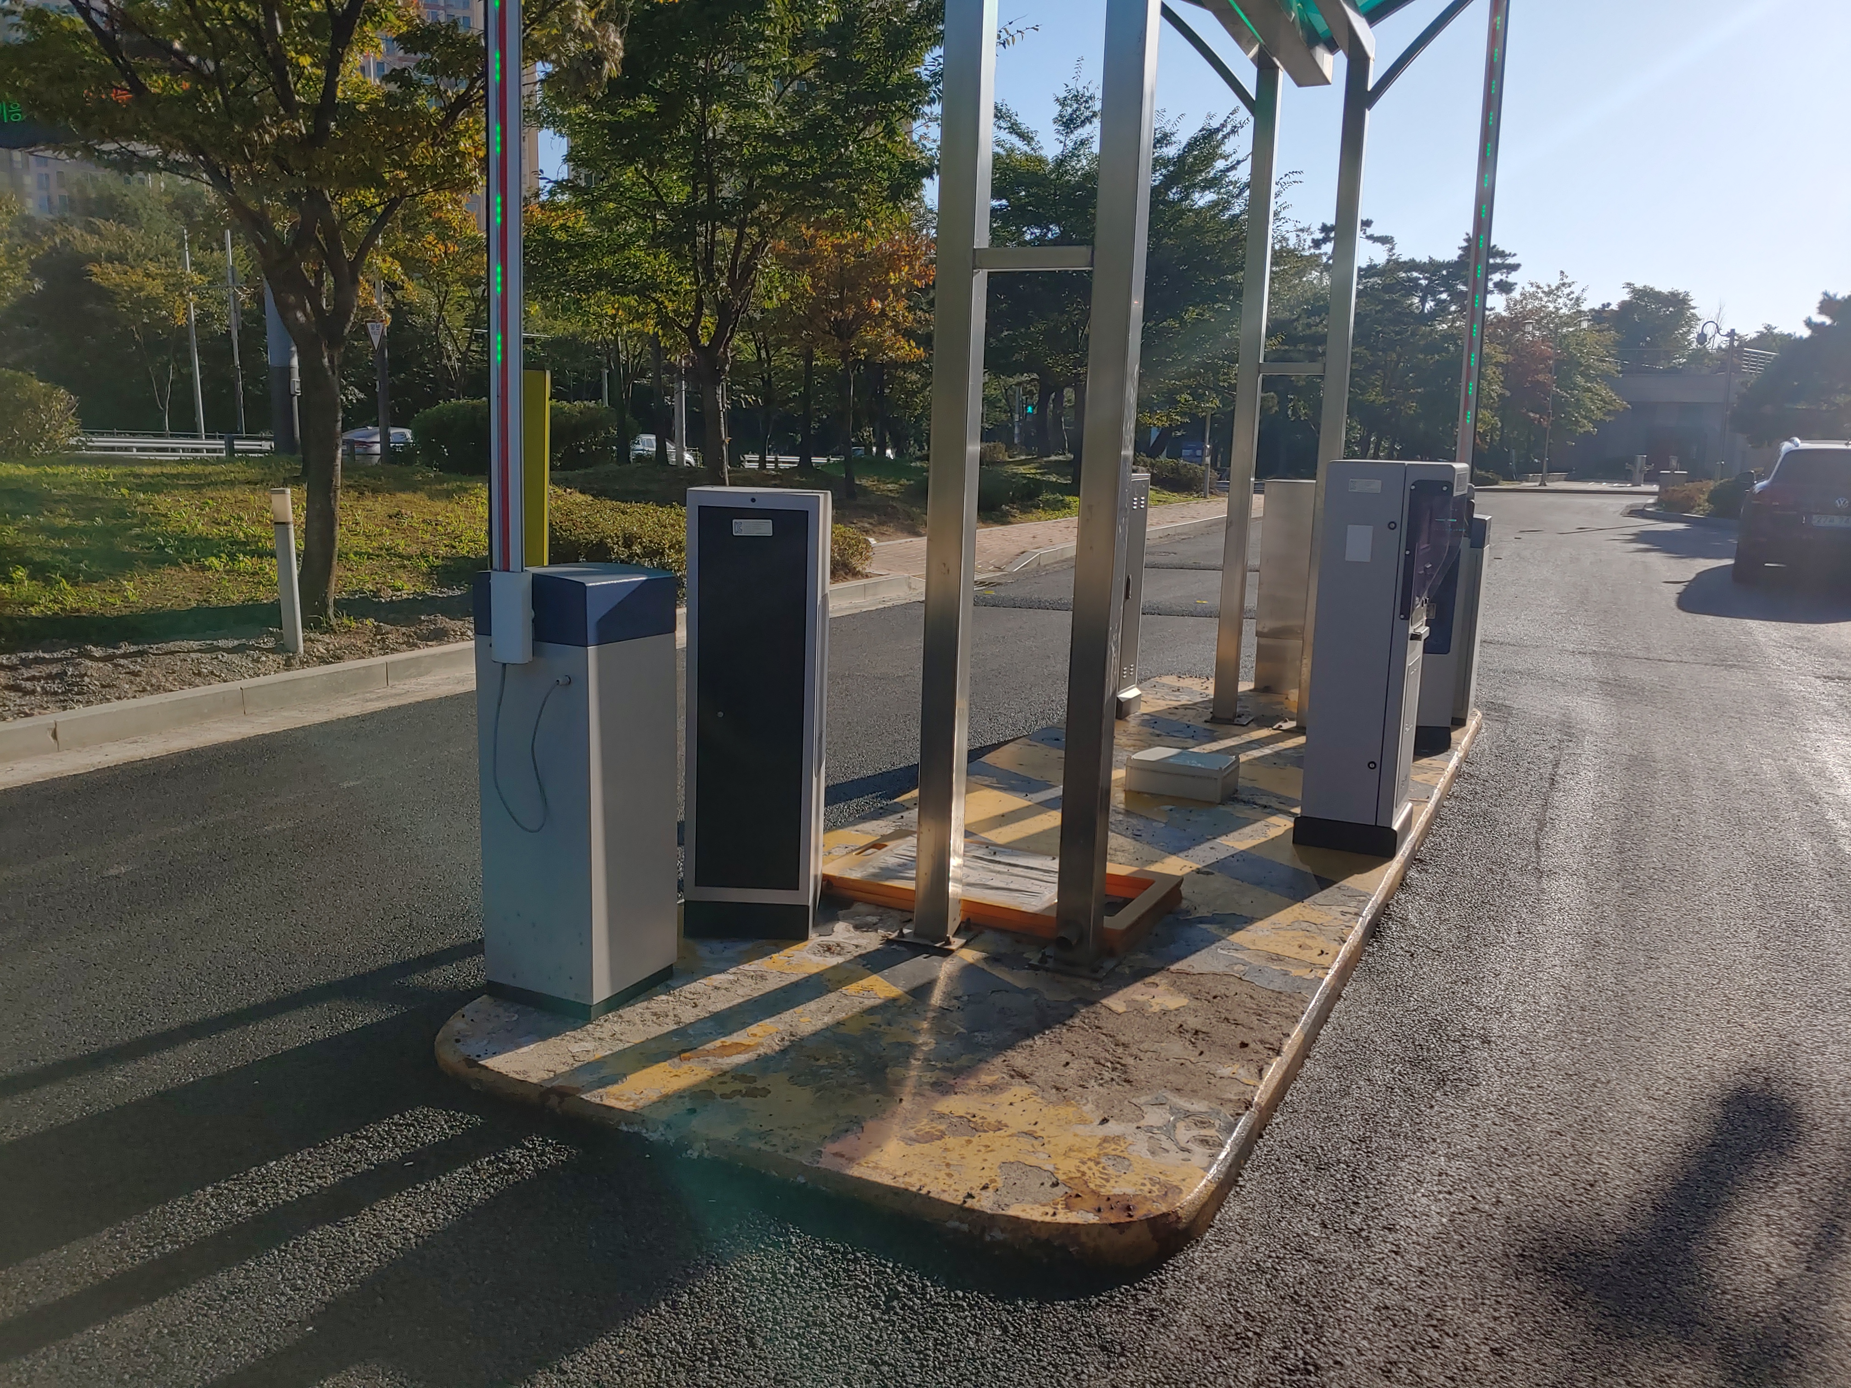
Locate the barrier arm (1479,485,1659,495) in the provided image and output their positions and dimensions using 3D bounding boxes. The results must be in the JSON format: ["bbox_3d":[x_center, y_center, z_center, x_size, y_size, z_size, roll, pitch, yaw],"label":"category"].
[{"bbox_3d":[16.423,-5.175,34.000,4.900,0.150,0.250,3,10,7],"label":"barrier arm"}]

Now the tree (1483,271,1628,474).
[{"bbox_3d":[17.820,-9.105,38.000,3.700,5.600,3.600,7,11,25],"label":"tree"}]

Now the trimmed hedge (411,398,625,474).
[{"bbox_3d":[-8.222,-5.214,27.000,4.100,1.450,1.600,1,10,-5],"label":"trimmed hedge"}]

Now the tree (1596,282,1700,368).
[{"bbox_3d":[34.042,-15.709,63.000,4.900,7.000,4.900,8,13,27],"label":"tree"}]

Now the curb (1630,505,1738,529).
[{"bbox_3d":[15.714,-3.586,27.482,0.400,0.170,4.352,2,12,-2],"label":"curb"}]

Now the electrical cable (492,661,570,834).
[{"bbox_3d":[-0.937,0.135,3.184,0.233,0.410,0.060,7,13,23],"label":"electrical cable"}]

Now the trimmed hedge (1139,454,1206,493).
[{"bbox_3d":[4.557,-4.097,25.000,1.400,0.720,1.100,7,11,25],"label":"trimmed hedge"}]

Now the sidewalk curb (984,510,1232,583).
[{"bbox_3d":[2.858,-2.074,18.216,0.220,0.170,10.627,7,13,25],"label":"sidewalk curb"}]

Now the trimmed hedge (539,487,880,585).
[{"bbox_3d":[-2.067,-1.218,11.180,1.550,0.680,3.613,8,13,27],"label":"trimmed hedge"}]

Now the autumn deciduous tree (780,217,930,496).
[{"bbox_3d":[-1.178,-5.581,22.000,2.500,4.500,2.500,2,10,-2],"label":"autumn deciduous tree"}]

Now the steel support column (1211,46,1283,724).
[{"bbox_3d":[1.686,-1.515,6.962,0.105,3.350,0.105,6,11,24],"label":"steel support column"}]

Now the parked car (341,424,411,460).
[{"bbox_3d":[-17.549,-8.276,45.000,1.830,1.470,4.600,8,13,27],"label":"parked car"}]

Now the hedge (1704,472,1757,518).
[{"bbox_3d":[16.642,-4.031,27.300,1.350,1.020,1.300,7,13,25],"label":"hedge"}]

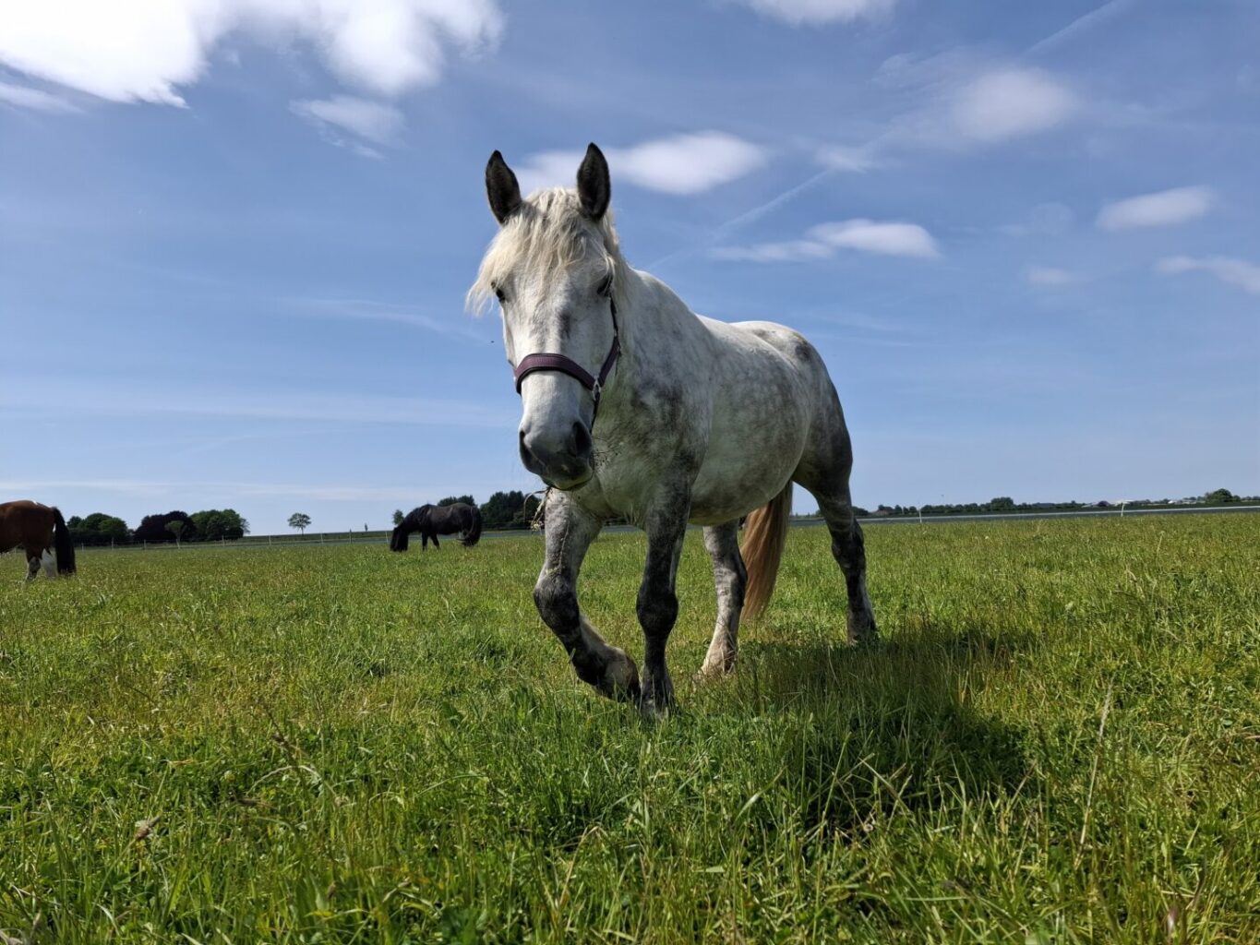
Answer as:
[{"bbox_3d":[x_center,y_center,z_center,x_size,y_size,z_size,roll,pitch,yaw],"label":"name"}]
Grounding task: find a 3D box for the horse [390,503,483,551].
[{"bbox_3d":[-5.493,1.594,23.959,2.550,1.450,0.650,-1,-4,-17],"label":"horse"}]

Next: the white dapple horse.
[{"bbox_3d":[0.232,0.043,3.243,0.700,1.650,2.500,-4,-4,27],"label":"white dapple horse"}]

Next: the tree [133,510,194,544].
[{"bbox_3d":[-105.639,12.479,189.811,11.500,7.600,10.500,0,-4,-29],"label":"tree"}]

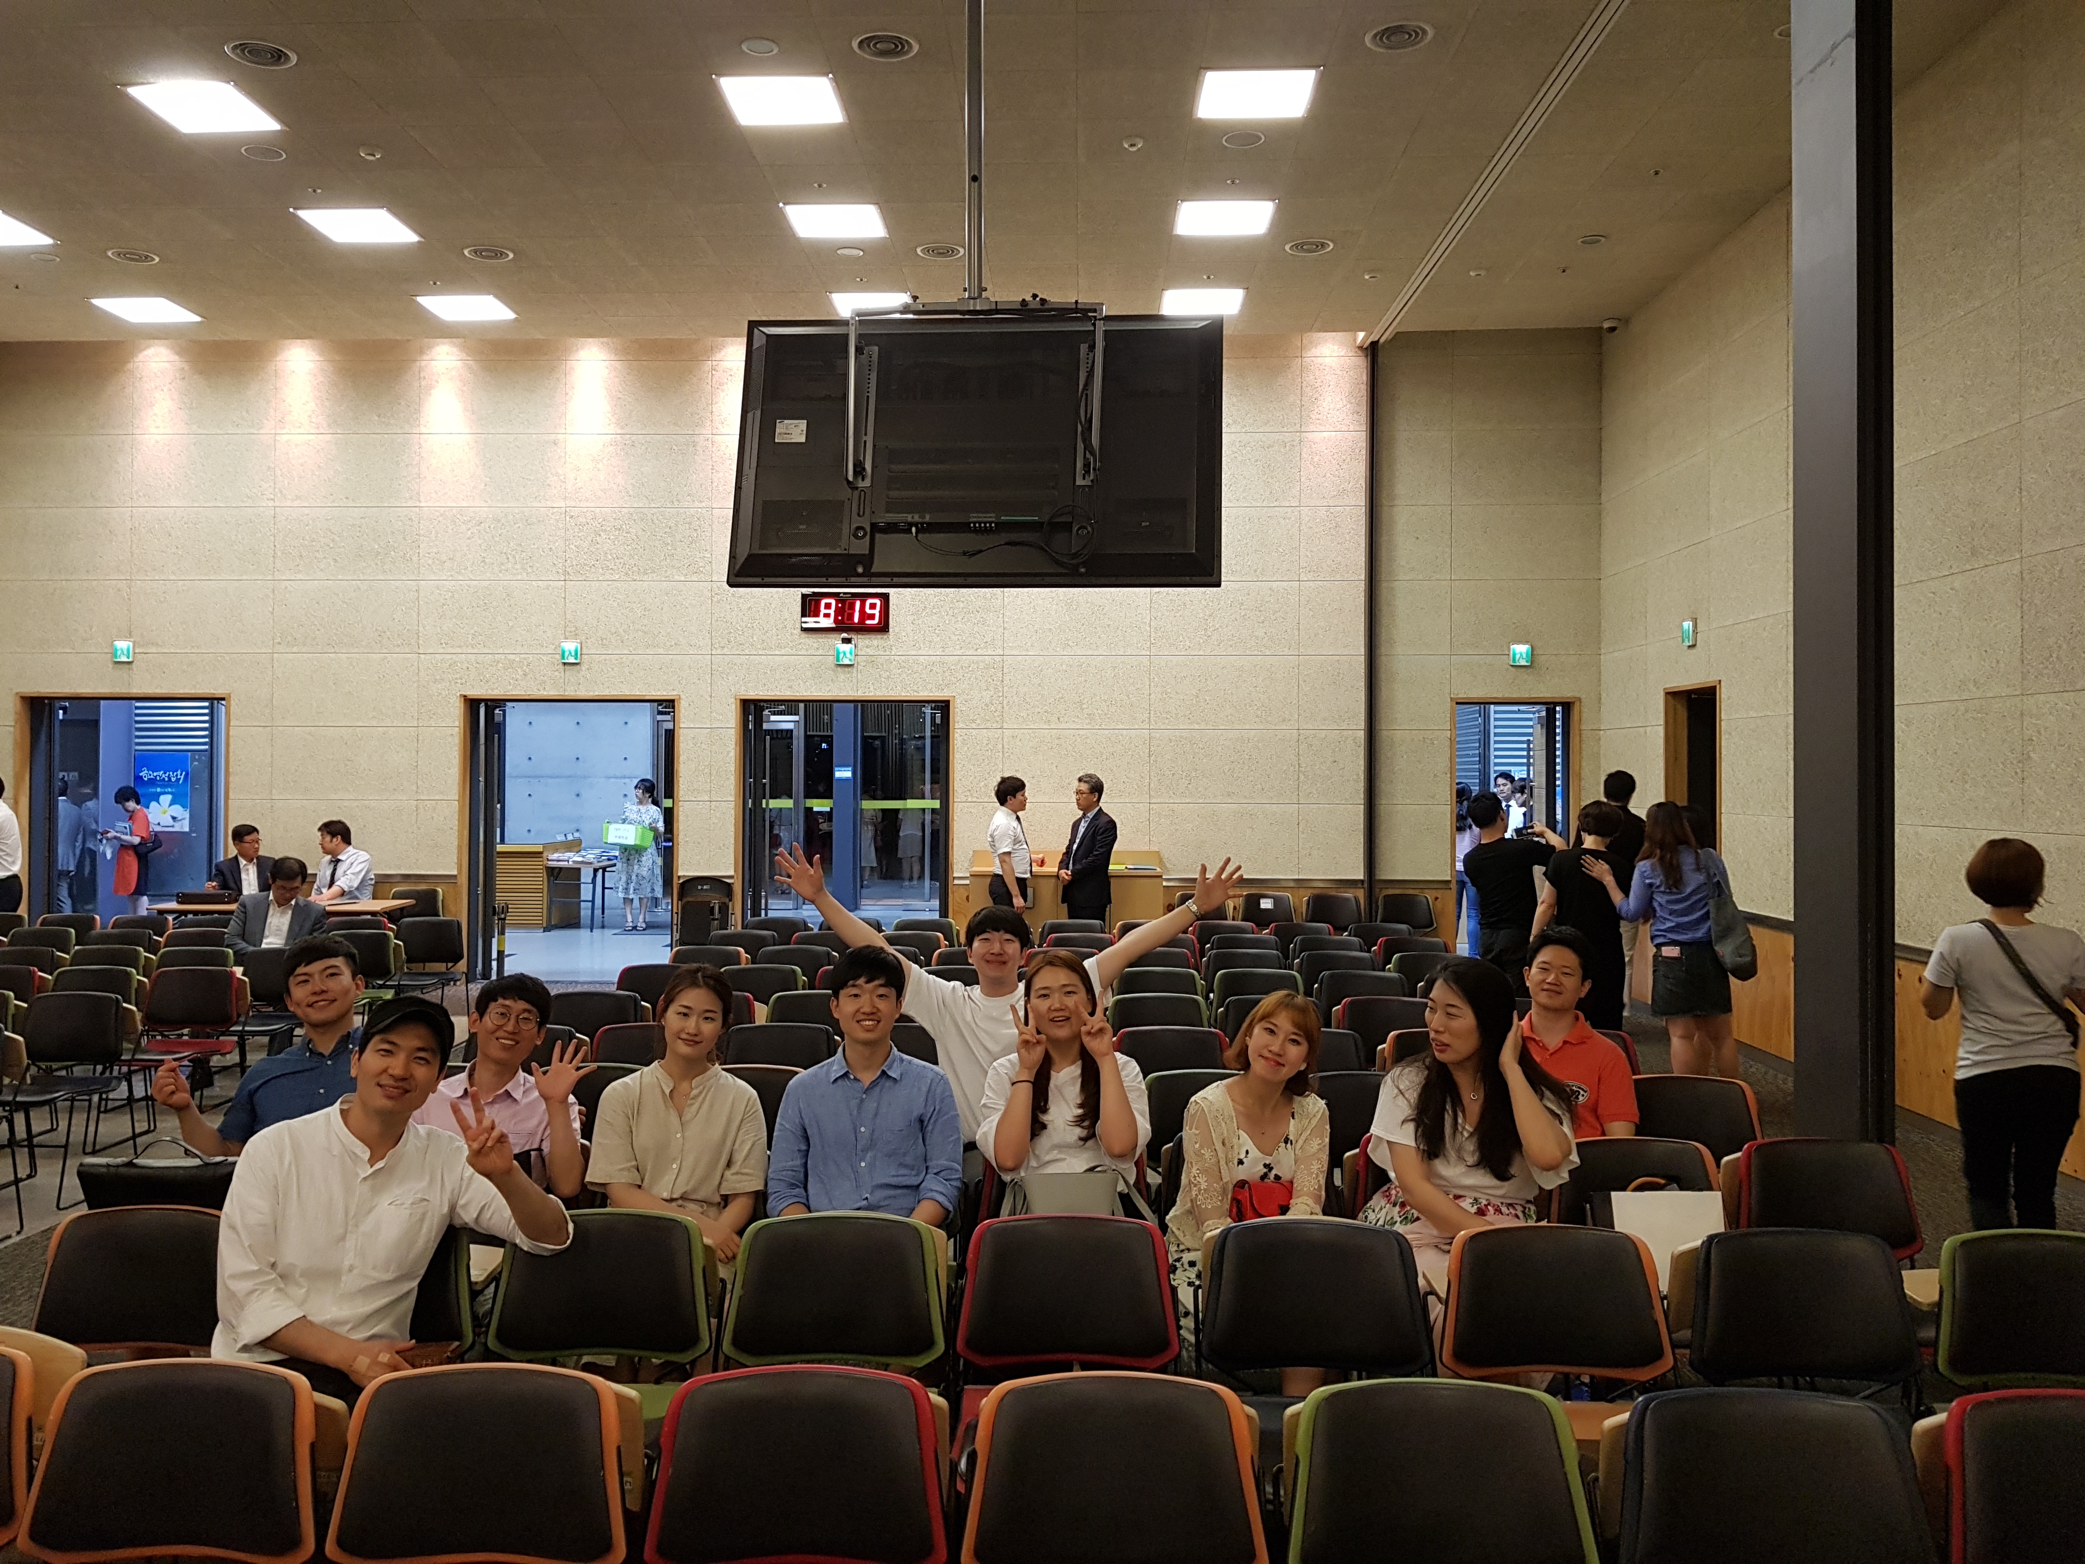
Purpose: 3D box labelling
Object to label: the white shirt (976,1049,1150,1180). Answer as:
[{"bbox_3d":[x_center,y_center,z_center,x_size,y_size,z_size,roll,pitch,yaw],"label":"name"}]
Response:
[{"bbox_3d":[0.050,0.875,3.730,0.420,0.480,0.320,0,0,0],"label":"white shirt"}]

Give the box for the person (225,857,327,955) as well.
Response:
[{"bbox_3d":[-4.233,1.041,8.650,0.540,1.210,0.700,0,0,-5],"label":"person"}]

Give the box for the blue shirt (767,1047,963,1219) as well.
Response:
[{"bbox_3d":[-0.427,0.910,3.770,0.475,0.560,0.290,0,0,2],"label":"blue shirt"}]

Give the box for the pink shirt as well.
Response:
[{"bbox_3d":[-1.370,0.944,3.950,0.460,0.470,0.290,0,0,-9],"label":"pink shirt"}]

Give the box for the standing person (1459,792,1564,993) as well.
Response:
[{"bbox_3d":[2.362,0.866,7.900,0.550,1.640,0.500,0,0,14],"label":"standing person"}]

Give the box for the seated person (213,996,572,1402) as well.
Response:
[{"bbox_3d":[-1.228,1.061,2.970,0.670,1.270,0.720,0,0,-14],"label":"seated person"}]

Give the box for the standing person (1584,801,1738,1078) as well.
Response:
[{"bbox_3d":[2.949,0.878,7.480,0.660,1.590,0.420,0,0,14],"label":"standing person"}]

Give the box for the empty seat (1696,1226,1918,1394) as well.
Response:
[{"bbox_3d":[1.500,1.285,2.935,0.480,0.790,0.570,0,0,2],"label":"empty seat"}]

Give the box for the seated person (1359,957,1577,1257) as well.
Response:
[{"bbox_3d":[0.930,1.035,3.470,0.520,1.280,0.780,0,0,14],"label":"seated person"}]

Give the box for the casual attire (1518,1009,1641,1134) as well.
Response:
[{"bbox_3d":[1.527,0.913,4.580,0.460,0.500,0.290,0,0,12],"label":"casual attire"}]

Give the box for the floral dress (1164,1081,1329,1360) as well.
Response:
[{"bbox_3d":[0.489,1.039,3.730,0.420,0.640,0.520,0,0,6],"label":"floral dress"}]

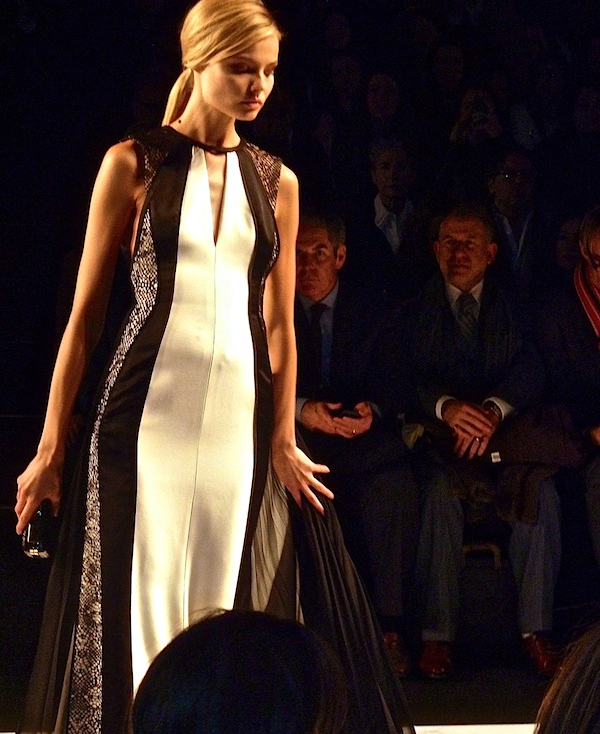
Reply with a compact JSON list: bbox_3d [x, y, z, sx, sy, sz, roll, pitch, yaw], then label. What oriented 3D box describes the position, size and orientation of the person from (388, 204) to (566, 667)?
[{"bbox_3d":[0.500,0.176,6.398,0.540,1.270,0.800,0,8,-3],"label":"person"}]

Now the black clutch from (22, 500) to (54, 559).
[{"bbox_3d":[-0.494,0.306,4.200,0.055,0.110,0.130,-1,7,-8],"label":"black clutch"}]

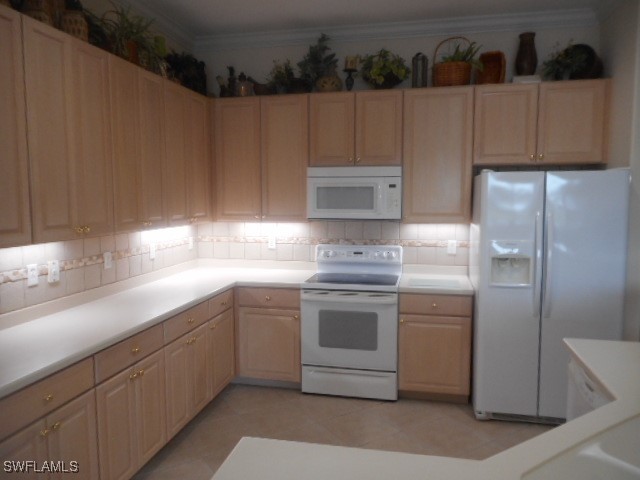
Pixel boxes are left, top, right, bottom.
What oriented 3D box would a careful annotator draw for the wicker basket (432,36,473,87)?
[{"bbox_3d":[1.057,-1.412,3.705,0.302,0.428,0.260,1,4,11],"label":"wicker basket"}]

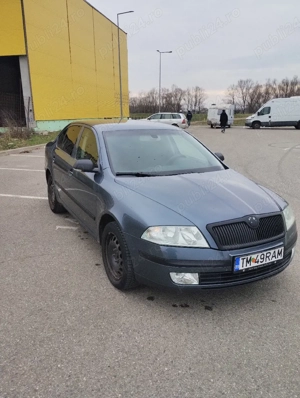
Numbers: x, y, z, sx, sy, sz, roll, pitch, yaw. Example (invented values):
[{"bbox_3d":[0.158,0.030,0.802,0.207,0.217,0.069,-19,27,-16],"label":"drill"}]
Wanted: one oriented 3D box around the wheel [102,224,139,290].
[{"bbox_3d":[-0.225,0.517,2.975,0.205,0.635,0.635,-7,17,-28],"label":"wheel"}]

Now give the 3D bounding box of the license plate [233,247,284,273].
[{"bbox_3d":[0.861,0.461,2.519,0.520,0.112,0.020,-8,17,-27],"label":"license plate"}]

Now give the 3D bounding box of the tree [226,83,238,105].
[{"bbox_3d":[18.023,-21.499,69.618,2.810,6.090,2.810,0,15,0],"label":"tree"}]

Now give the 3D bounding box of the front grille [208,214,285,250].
[{"bbox_3d":[0.815,0.236,2.589,0.800,0.245,0.150,-7,17,-28],"label":"front grille"}]

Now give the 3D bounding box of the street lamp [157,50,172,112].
[{"bbox_3d":[1.869,-13.789,40.483,2.100,9.000,1.300,0,15,0],"label":"street lamp"}]

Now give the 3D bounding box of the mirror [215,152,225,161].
[{"bbox_3d":[0.872,-0.539,4.132,0.210,0.140,0.120,-8,17,-27],"label":"mirror"}]

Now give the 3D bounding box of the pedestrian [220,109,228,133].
[{"bbox_3d":[5.764,-5.981,24.954,0.580,1.760,0.450,-2,15,-8],"label":"pedestrian"}]

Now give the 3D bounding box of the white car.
[{"bbox_3d":[0.820,-6.434,27.055,4.420,1.510,1.720,4,15,14],"label":"white car"}]

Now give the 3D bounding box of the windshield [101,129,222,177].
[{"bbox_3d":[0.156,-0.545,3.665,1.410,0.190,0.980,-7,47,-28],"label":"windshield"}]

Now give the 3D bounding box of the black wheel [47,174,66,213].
[{"bbox_3d":[-1.455,-0.085,5.178,0.200,0.635,0.635,-8,17,-27],"label":"black wheel"}]

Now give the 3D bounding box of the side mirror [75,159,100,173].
[{"bbox_3d":[-0.650,-0.338,3.360,0.250,0.150,0.160,-7,17,-28],"label":"side mirror"}]

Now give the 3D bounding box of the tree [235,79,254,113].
[{"bbox_3d":[20.244,-21.858,68.916,4.170,7.140,4.170,0,15,0],"label":"tree"}]

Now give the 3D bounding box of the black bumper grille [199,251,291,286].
[{"bbox_3d":[0.833,0.592,2.633,1.000,0.180,0.150,-7,17,-28],"label":"black bumper grille"}]

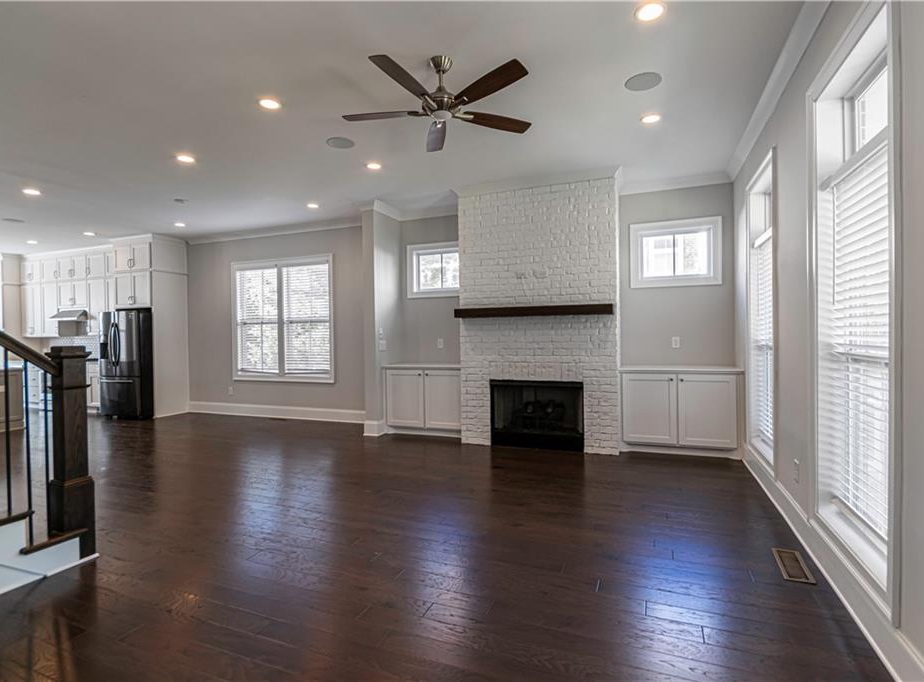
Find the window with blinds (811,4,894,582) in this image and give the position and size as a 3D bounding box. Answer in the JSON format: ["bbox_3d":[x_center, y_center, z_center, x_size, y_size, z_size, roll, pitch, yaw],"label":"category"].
[{"bbox_3d":[1.894,-0.175,2.170,0.124,2.303,0.911,-1,1,22],"label":"window with blinds"}]

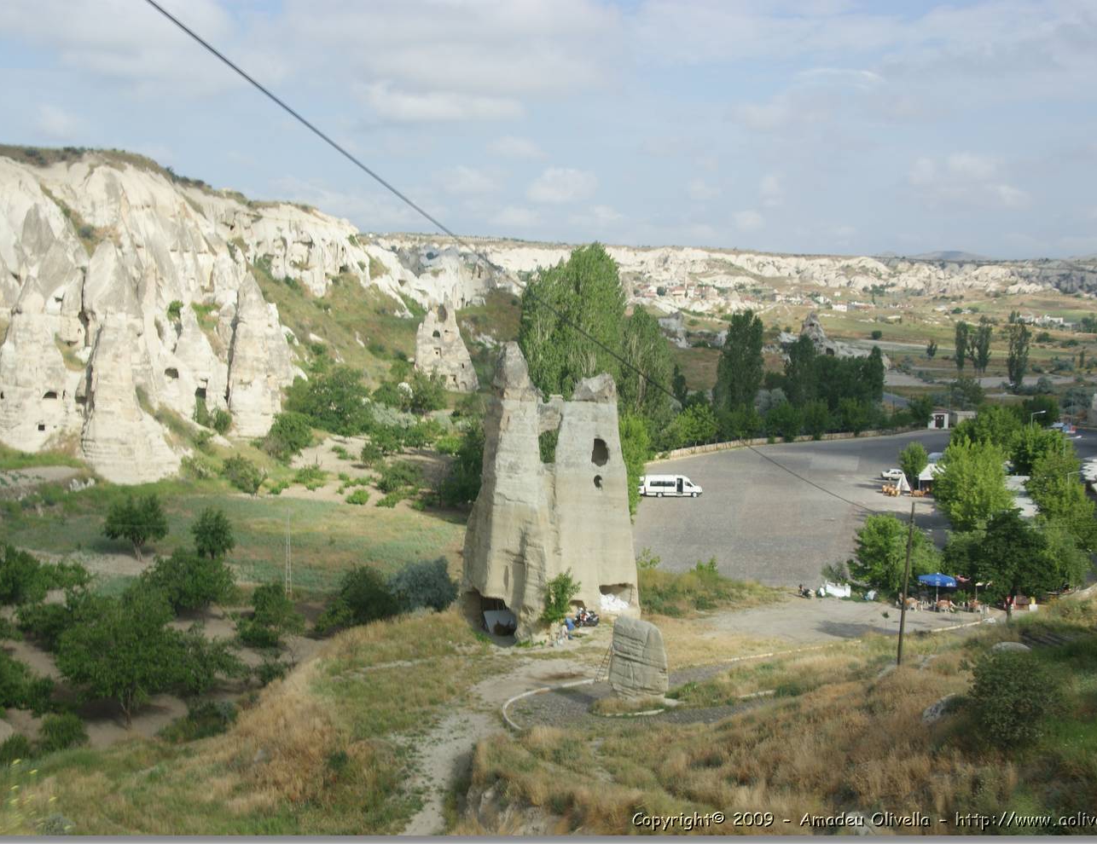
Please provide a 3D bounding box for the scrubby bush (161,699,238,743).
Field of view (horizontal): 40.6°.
[{"bbox_3d":[-20.191,17.338,86.000,4.459,2.463,3.344,-1,6,-13],"label":"scrubby bush"}]

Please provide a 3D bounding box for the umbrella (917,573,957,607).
[{"bbox_3d":[29.058,12.658,111.000,2.989,2.752,2.989,2,6,15],"label":"umbrella"}]

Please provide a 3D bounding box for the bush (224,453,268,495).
[{"bbox_3d":[-37.421,6.508,183.000,5.545,4.953,5.157,0,6,0],"label":"bush"}]

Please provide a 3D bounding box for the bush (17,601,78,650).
[{"bbox_3d":[-35.096,14.277,104.000,4.412,3.364,4.103,0,6,0],"label":"bush"}]

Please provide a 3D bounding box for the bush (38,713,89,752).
[{"bbox_3d":[-27.442,17.585,84.000,2.828,2.283,2.687,-2,6,-18],"label":"bush"}]

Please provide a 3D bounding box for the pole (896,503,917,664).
[{"bbox_3d":[20.376,9.253,84.531,0.240,9.534,0.240,4,6,0],"label":"pole"}]

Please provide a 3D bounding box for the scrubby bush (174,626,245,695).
[{"bbox_3d":[-21.012,14.829,92.000,4.336,4.251,4.033,0,6,0],"label":"scrubby bush"}]

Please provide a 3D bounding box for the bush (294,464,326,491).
[{"bbox_3d":[-27.965,6.540,174.000,3.866,3.158,3.480,-1,6,-9],"label":"bush"}]

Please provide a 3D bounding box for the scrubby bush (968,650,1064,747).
[{"bbox_3d":[16.379,9.695,52.000,3.361,3.413,3.193,2,6,18],"label":"scrubby bush"}]

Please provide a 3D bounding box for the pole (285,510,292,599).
[{"bbox_3d":[-21.776,11.033,124.631,0.450,7.491,0.400,1,6,0],"label":"pole"}]

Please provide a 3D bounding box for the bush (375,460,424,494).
[{"bbox_3d":[-18.322,6.693,183.000,5.791,4.107,5.386,0,6,0],"label":"bush"}]

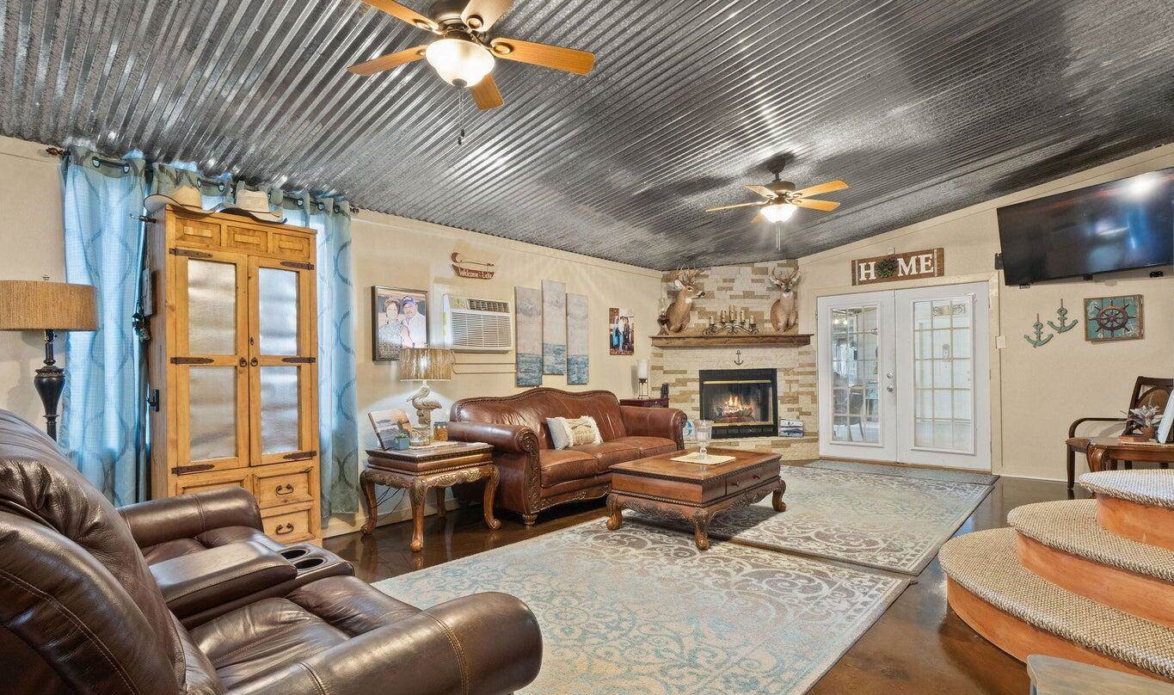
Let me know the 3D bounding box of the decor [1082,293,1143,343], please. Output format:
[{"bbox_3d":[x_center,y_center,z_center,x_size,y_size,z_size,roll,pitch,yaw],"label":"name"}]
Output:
[{"bbox_3d":[4.807,-0.261,4.956,0.379,0.392,0.040,-2,-1,39],"label":"decor"}]

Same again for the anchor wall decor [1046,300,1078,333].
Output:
[{"bbox_3d":[4.540,-0.297,5.182,0.219,0.323,0.030,-2,-1,39],"label":"anchor wall decor"}]

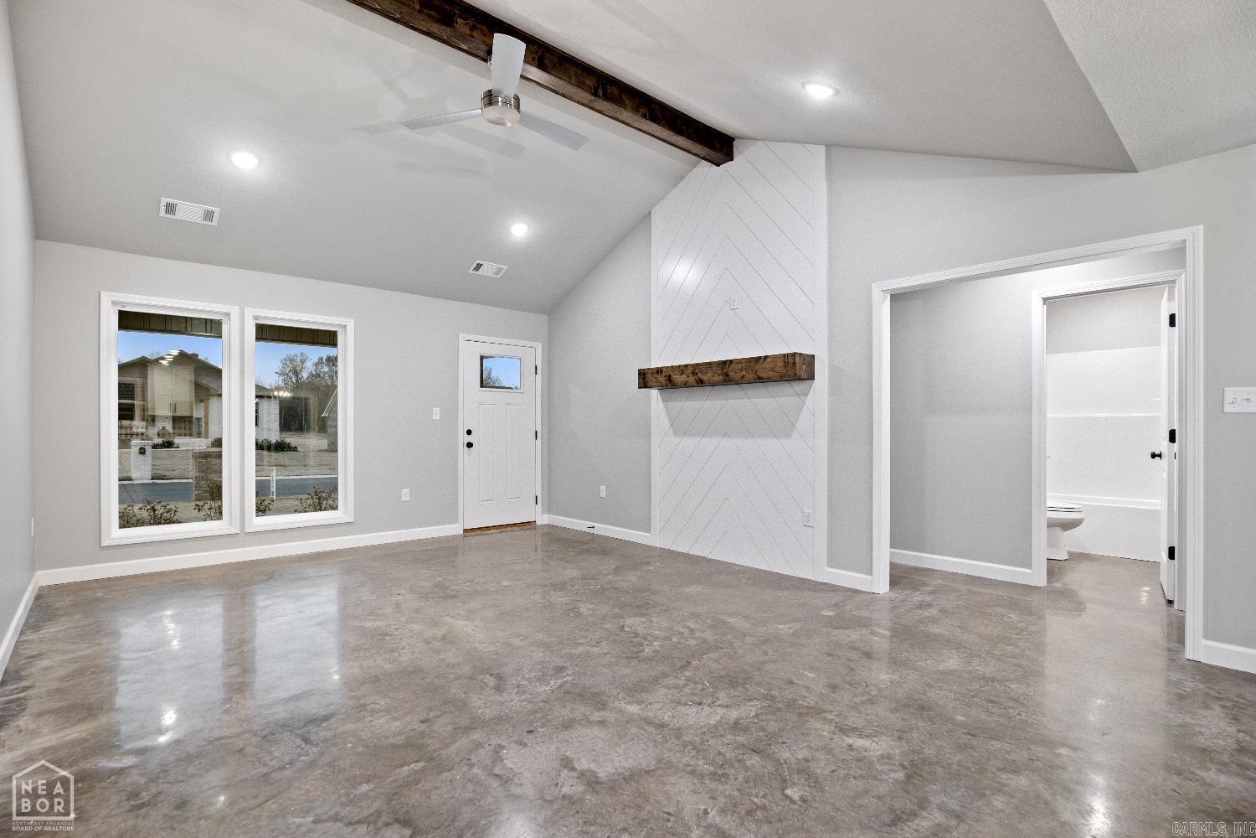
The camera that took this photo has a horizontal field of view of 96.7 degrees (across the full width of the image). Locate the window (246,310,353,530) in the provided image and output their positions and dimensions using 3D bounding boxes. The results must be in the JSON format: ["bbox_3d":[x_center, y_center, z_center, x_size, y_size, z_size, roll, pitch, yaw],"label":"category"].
[{"bbox_3d":[-2.853,0.015,4.888,0.830,1.855,0.110,0,0,-38],"label":"window"}]

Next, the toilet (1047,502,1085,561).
[{"bbox_3d":[3.590,0.825,4.950,0.720,0.760,0.420,0,0,45],"label":"toilet"}]

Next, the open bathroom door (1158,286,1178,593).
[{"bbox_3d":[3.754,0.162,3.881,0.040,2.030,0.710,0,0,41],"label":"open bathroom door"}]

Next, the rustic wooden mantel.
[{"bbox_3d":[0.738,-0.374,4.546,1.520,0.185,0.265,0,0,45],"label":"rustic wooden mantel"}]

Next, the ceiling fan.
[{"bbox_3d":[-0.747,-1.980,3.303,1.220,0.330,1.120,0,0,-17],"label":"ceiling fan"}]

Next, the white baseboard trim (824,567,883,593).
[{"bbox_3d":[1.569,1.131,3.910,0.360,0.105,0.020,0,0,45],"label":"white baseboard trim"}]

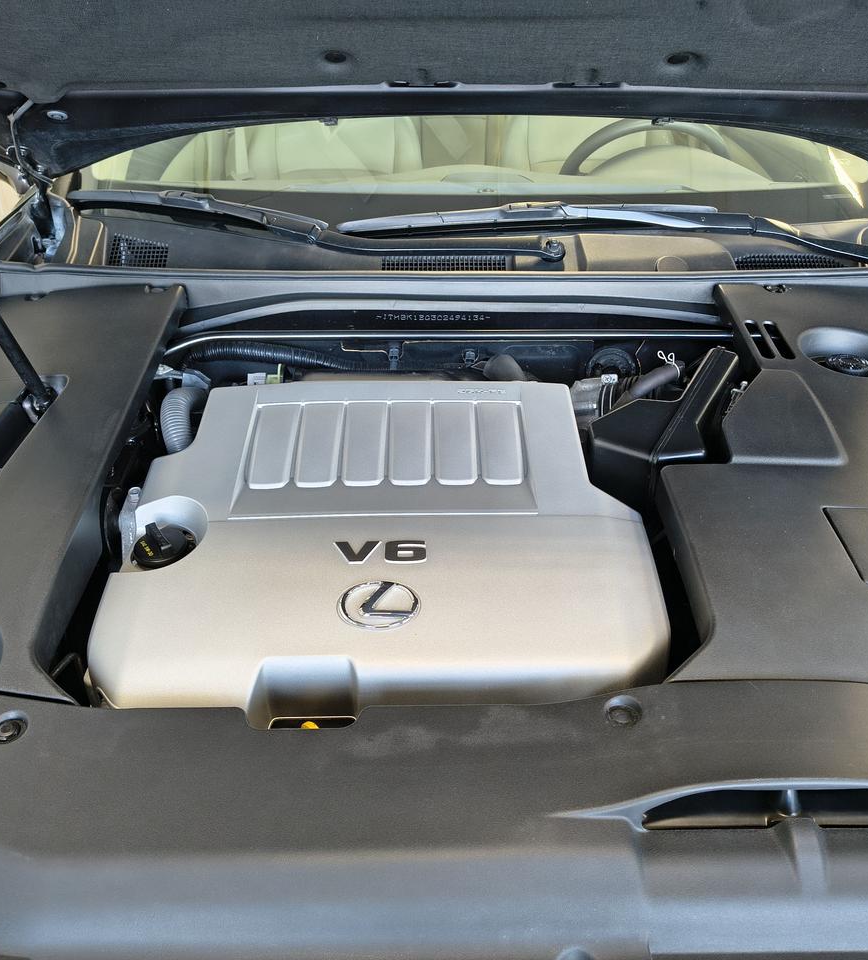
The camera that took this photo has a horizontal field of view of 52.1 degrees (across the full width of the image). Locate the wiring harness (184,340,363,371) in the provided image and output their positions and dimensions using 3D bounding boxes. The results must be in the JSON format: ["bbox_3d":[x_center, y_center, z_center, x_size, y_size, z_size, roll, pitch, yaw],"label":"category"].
[{"bbox_3d":[-0.206,-0.160,1.140,0.235,0.035,0.045,0,34,0],"label":"wiring harness"}]

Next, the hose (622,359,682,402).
[{"bbox_3d":[0.272,-0.124,1.105,0.115,0.035,0.030,-24,40,-31],"label":"hose"}]

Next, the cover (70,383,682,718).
[{"bbox_3d":[-0.050,0.058,0.925,0.515,0.125,0.410,0,41,0],"label":"cover"}]

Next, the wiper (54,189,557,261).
[{"bbox_3d":[-0.217,-0.413,1.410,0.880,0.060,0.090,12,43,17],"label":"wiper"}]

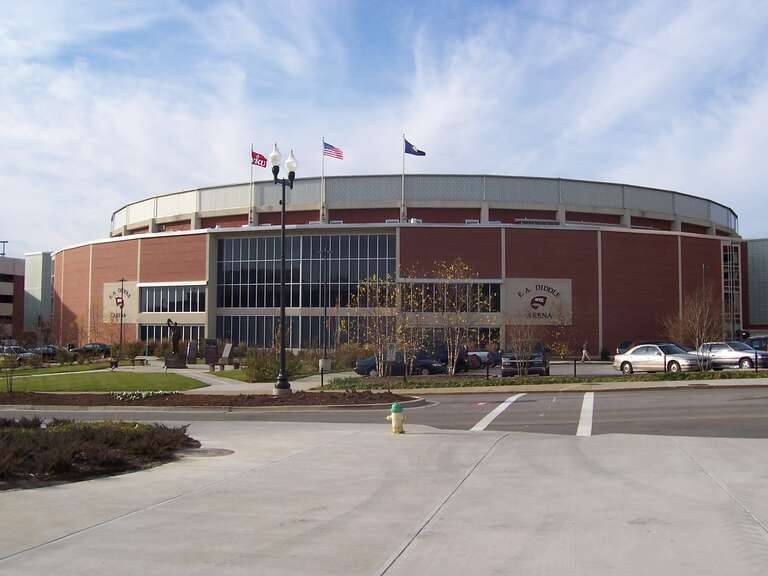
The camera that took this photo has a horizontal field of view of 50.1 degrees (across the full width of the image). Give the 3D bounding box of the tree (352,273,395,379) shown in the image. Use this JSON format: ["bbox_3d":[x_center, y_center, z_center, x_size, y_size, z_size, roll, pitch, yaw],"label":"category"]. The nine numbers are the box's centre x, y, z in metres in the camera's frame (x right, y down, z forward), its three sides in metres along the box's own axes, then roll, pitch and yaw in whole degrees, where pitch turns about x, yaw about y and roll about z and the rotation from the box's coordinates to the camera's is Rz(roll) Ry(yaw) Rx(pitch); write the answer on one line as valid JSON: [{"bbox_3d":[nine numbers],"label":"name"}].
[{"bbox_3d":[-0.419,1.610,36.200,1.900,4.550,1.900,0,-3,0],"label":"tree"}]

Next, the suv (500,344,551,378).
[{"bbox_3d":[7.365,3.817,42.850,1.820,1.680,4.500,0,-3,-1],"label":"suv"}]

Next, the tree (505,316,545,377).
[{"bbox_3d":[6.093,2.537,35.600,1.700,2.600,1.650,0,-3,0],"label":"tree"}]

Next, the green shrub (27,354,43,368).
[{"bbox_3d":[-22.070,4.680,51.806,1.020,0.900,1.000,0,-3,0],"label":"green shrub"}]

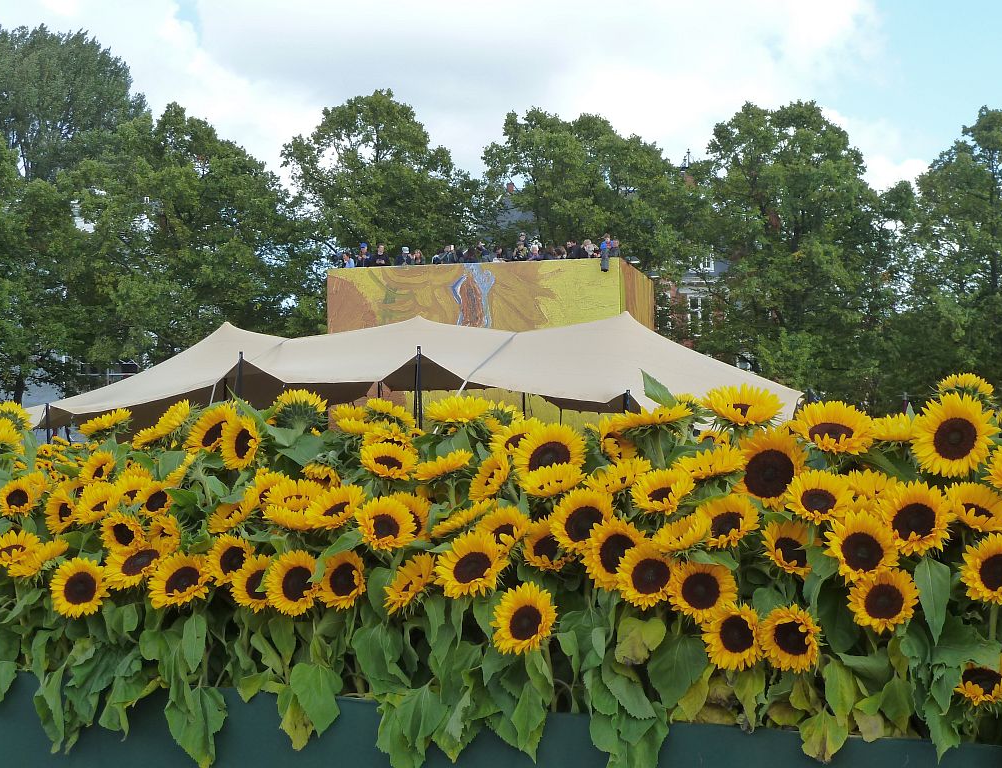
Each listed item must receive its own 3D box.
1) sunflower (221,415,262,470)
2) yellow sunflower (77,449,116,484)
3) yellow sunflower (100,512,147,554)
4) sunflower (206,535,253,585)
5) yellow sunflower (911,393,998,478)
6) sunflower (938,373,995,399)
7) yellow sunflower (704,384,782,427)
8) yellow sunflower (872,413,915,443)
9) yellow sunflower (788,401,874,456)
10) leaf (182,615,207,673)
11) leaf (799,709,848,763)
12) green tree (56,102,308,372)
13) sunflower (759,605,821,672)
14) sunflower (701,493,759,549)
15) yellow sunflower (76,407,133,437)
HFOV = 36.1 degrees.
[{"bbox_3d":[-0.709,0.160,4.200,0.155,0.155,0.055,-2,-11,39],"label":"sunflower"},{"bbox_3d":[-1.089,0.228,4.150,0.110,0.110,0.050,-1,-30,20],"label":"yellow sunflower"},{"bbox_3d":[-1.006,0.399,4.100,0.122,0.115,0.055,0,1,6],"label":"yellow sunflower"},{"bbox_3d":[-0.633,0.413,3.600,0.122,0.122,0.050,-1,-12,21],"label":"sunflower"},{"bbox_3d":[0.914,0.104,3.100,0.172,0.172,0.060,-1,-11,16],"label":"yellow sunflower"},{"bbox_3d":[1.023,0.023,3.380,0.120,0.050,0.120,-1,-42,21],"label":"sunflower"},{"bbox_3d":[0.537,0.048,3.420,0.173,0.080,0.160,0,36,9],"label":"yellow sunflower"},{"bbox_3d":[0.846,0.096,3.300,0.125,0.055,0.125,0,37,-1],"label":"yellow sunflower"},{"bbox_3d":[0.698,0.092,3.250,0.172,0.060,0.165,0,37,0],"label":"yellow sunflower"},{"bbox_3d":[-0.693,0.589,3.480,0.060,0.137,0.035,0,-3,-6],"label":"leaf"},{"bbox_3d":[0.591,0.644,2.820,0.090,0.105,0.030,-1,-13,17],"label":"leaf"},{"bbox_3d":[-12.878,-3.735,62.000,10.157,15.224,9.500,0,-2,0],"label":"green tree"},{"bbox_3d":[0.555,0.488,2.950,0.115,0.128,0.050,-1,-7,29],"label":"sunflower"},{"bbox_3d":[0.542,0.326,3.650,0.150,0.150,0.060,0,-30,13],"label":"sunflower"},{"bbox_3d":[-1.018,0.099,3.950,0.142,0.060,0.142,-26,10,-27],"label":"yellow sunflower"}]

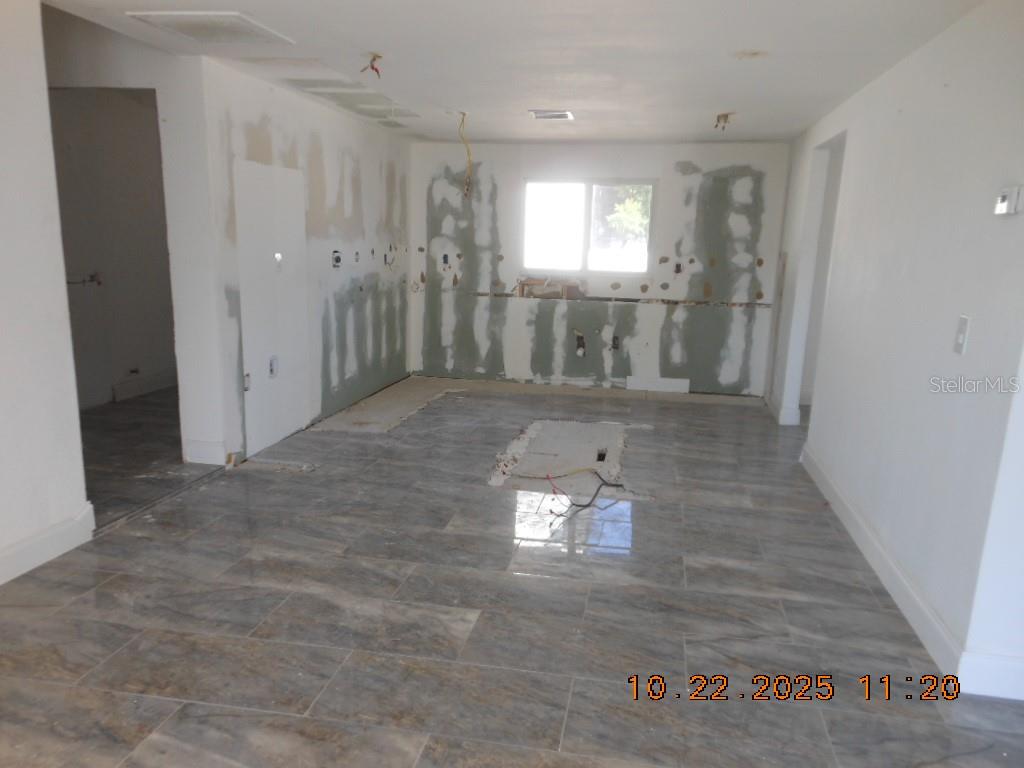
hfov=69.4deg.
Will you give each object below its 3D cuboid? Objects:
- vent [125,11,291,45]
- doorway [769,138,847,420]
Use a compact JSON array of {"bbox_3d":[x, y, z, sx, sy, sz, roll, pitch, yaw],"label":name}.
[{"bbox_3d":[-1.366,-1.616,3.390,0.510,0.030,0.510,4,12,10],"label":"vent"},{"bbox_3d":[2.213,-0.614,5.361,0.140,2.179,0.990,4,12,10],"label":"doorway"}]

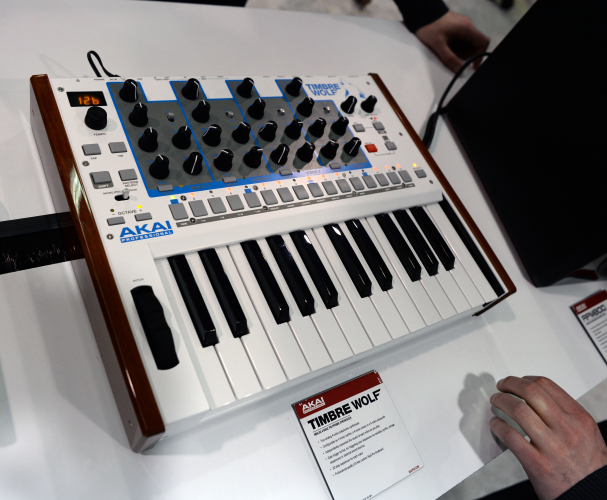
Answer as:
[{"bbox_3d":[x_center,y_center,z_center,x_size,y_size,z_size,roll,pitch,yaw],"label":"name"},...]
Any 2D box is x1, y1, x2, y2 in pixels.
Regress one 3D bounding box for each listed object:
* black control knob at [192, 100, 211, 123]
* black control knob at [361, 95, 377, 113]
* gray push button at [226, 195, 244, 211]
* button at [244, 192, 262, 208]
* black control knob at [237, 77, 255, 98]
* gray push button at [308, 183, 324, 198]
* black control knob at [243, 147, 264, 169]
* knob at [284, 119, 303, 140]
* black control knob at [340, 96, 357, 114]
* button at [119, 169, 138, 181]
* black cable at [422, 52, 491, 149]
[{"bbox_3d":[-0.102,-0.141,0.506,0.018,0.016,0.018,-12,65,-32],"label":"black control knob"},{"bbox_3d":[0.081,-0.179,0.610,0.018,0.016,0.018,-13,67,-32],"label":"black control knob"},{"bbox_3d":[-0.063,-0.043,0.462,0.013,0.003,0.016,-13,67,-32],"label":"gray push button"},{"bbox_3d":[-0.048,-0.046,0.471,0.013,0.003,0.016,-13,67,-32],"label":"button"},{"bbox_3d":[-0.062,-0.180,0.552,0.018,0.017,0.018,28,51,-7],"label":"black control knob"},{"bbox_3d":[0.013,-0.062,0.521,0.012,0.002,0.016,-13,66,-32],"label":"gray push button"},{"bbox_3d":[-0.049,-0.094,0.502,0.018,0.016,0.018,-17,68,-33],"label":"black control knob"},{"bbox_3d":[-0.009,-0.133,0.547,0.018,0.016,0.018,-9,64,-30],"label":"knob"},{"bbox_3d":[0.057,-0.178,0.609,0.017,0.017,0.017,12,54,-19],"label":"black control knob"},{"bbox_3d":[-0.153,-0.065,0.437,0.014,0.003,0.011,-13,65,-33],"label":"button"},{"bbox_3d":[0.252,-0.264,0.827,0.045,0.070,0.280,37,50,1],"label":"black cable"}]

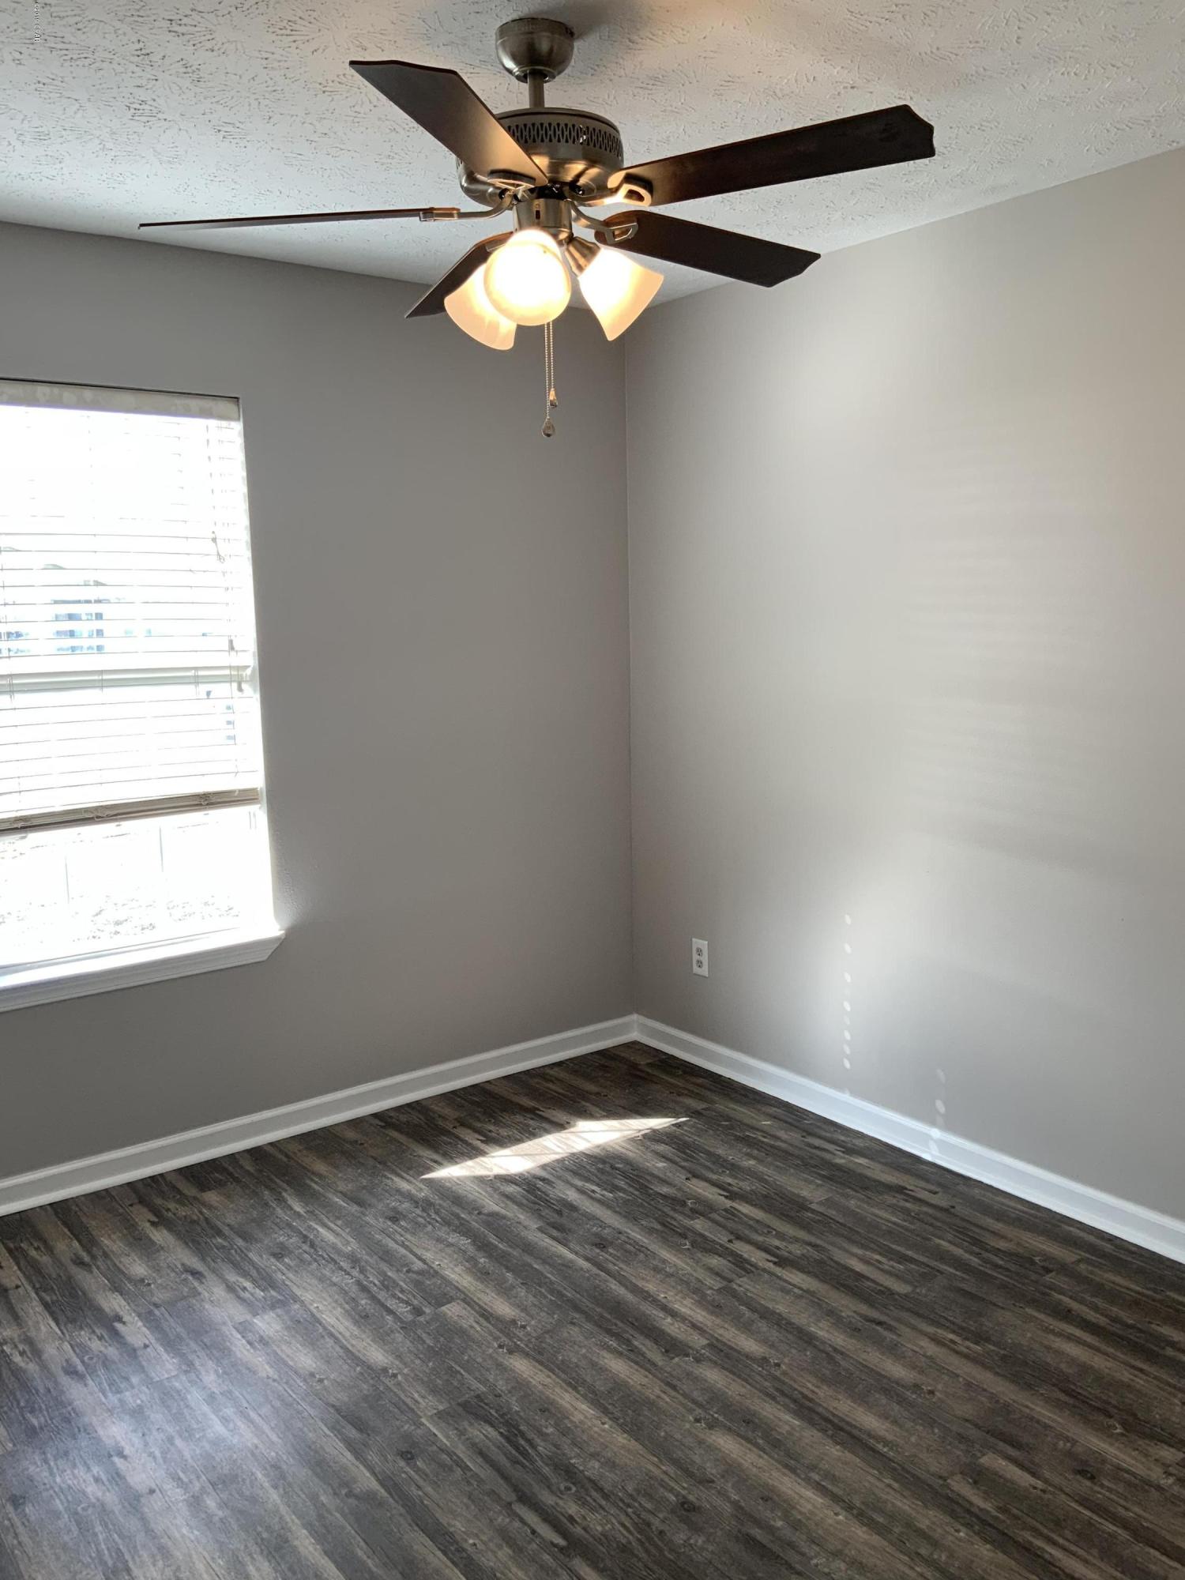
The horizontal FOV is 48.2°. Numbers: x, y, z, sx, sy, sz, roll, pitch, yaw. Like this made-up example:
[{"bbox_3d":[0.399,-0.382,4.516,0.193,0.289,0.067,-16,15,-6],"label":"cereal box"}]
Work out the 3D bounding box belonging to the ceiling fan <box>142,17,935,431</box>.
[{"bbox_3d":[-0.100,-0.920,2.205,1.250,0.620,1.260,-2,8,-4],"label":"ceiling fan"}]

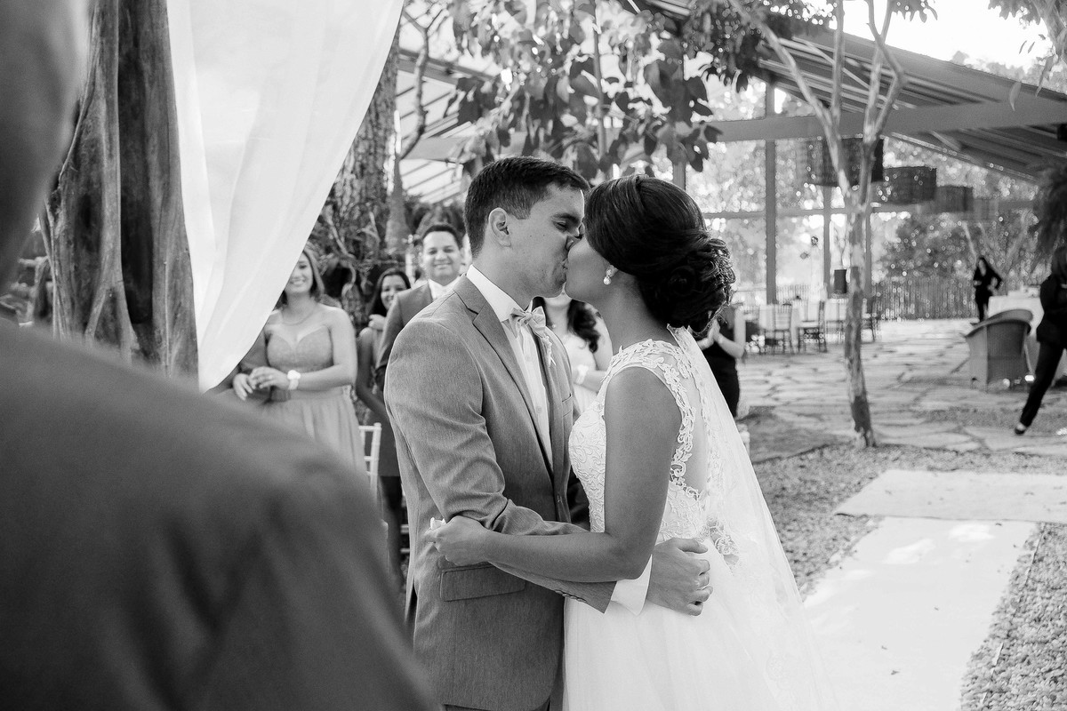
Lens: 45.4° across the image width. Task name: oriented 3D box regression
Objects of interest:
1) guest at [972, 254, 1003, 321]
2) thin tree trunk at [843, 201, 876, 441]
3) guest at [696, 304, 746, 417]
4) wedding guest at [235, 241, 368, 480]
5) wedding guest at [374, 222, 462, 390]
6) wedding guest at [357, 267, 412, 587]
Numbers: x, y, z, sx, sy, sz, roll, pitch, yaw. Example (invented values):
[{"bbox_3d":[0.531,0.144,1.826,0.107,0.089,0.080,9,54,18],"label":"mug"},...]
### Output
[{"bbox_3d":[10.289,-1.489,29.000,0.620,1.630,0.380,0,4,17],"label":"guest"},{"bbox_3d":[2.723,-0.279,10.650,0.270,2.080,0.240,-1,4,0],"label":"thin tree trunk"},{"bbox_3d":[1.153,0.179,8.000,0.480,1.600,0.380,-1,4,9],"label":"guest"},{"bbox_3d":[-1.022,0.355,5.600,0.560,1.670,0.420,-1,4,5],"label":"wedding guest"},{"bbox_3d":[-0.416,0.310,5.500,0.560,1.750,0.360,-2,4,-7],"label":"wedding guest"},{"bbox_3d":[-0.704,0.349,6.250,0.480,1.580,0.340,-2,4,-9],"label":"wedding guest"}]

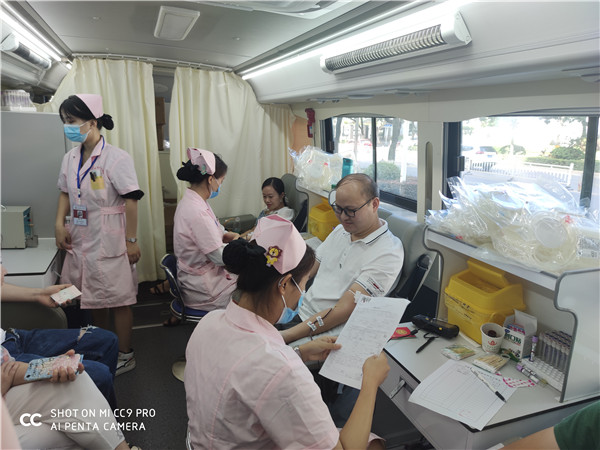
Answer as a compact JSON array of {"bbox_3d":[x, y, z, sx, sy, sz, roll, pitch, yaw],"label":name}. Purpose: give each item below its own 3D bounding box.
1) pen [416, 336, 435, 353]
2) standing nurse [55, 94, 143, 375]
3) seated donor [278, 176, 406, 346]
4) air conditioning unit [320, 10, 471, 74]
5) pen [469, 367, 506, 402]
[{"bbox_3d":[0.442,0.420,1.457,0.011,0.011,0.149,14,17,38],"label":"pen"},{"bbox_3d":[-1.113,0.107,2.316,0.490,1.600,0.330,11,15,31],"label":"standing nurse"},{"bbox_3d":[0.054,0.493,1.650,0.530,1.280,0.820,13,16,36],"label":"seated donor"},{"bbox_3d":[0.302,-0.670,1.621,0.055,0.097,0.913,-42,25,-7],"label":"air conditioning unit"},{"bbox_3d":[0.561,0.476,1.244,0.011,0.011,0.172,1,13,-11],"label":"pen"}]

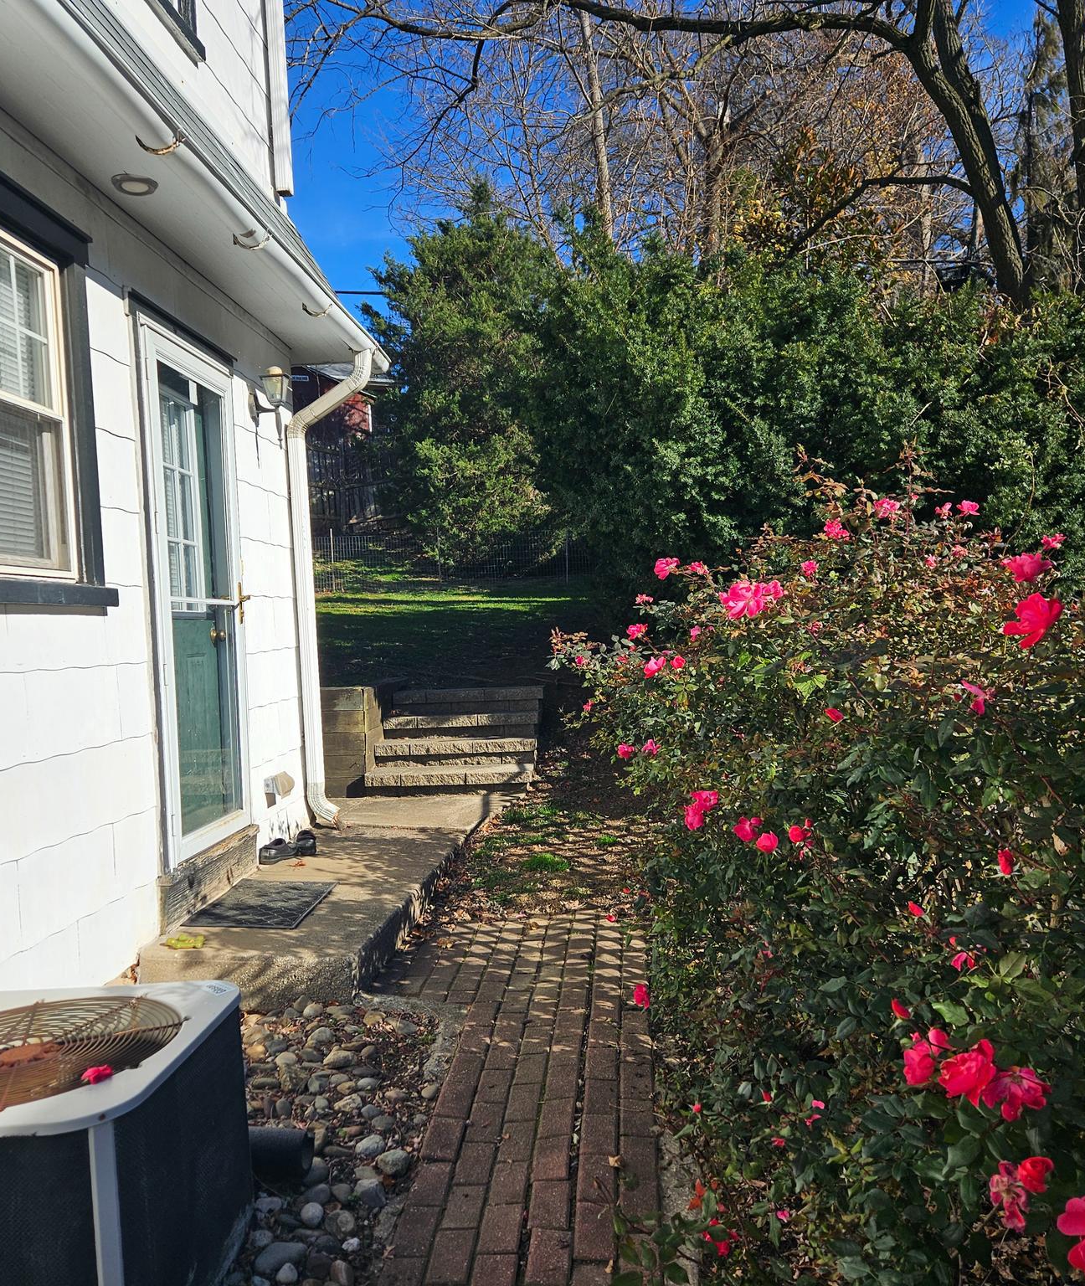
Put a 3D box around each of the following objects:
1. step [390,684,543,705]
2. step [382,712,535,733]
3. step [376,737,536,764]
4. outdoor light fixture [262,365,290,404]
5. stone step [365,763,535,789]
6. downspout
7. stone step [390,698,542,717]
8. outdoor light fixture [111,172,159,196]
[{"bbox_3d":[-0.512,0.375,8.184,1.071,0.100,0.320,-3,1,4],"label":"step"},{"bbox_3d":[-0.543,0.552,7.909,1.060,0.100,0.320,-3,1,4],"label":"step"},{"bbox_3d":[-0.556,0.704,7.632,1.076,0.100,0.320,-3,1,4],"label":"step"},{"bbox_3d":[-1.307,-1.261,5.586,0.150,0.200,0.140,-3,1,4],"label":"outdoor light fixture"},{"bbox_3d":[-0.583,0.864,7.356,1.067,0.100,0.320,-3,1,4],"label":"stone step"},{"bbox_3d":[-1.104,-0.308,6.270,0.490,2.600,0.140,-3,1,4],"label":"downspout"},{"bbox_3d":[-0.532,0.455,8.227,1.042,0.095,0.320,-3,1,4],"label":"stone step"},{"bbox_3d":[-1.409,-1.580,3.933,0.158,0.033,0.158,-3,1,4],"label":"outdoor light fixture"}]

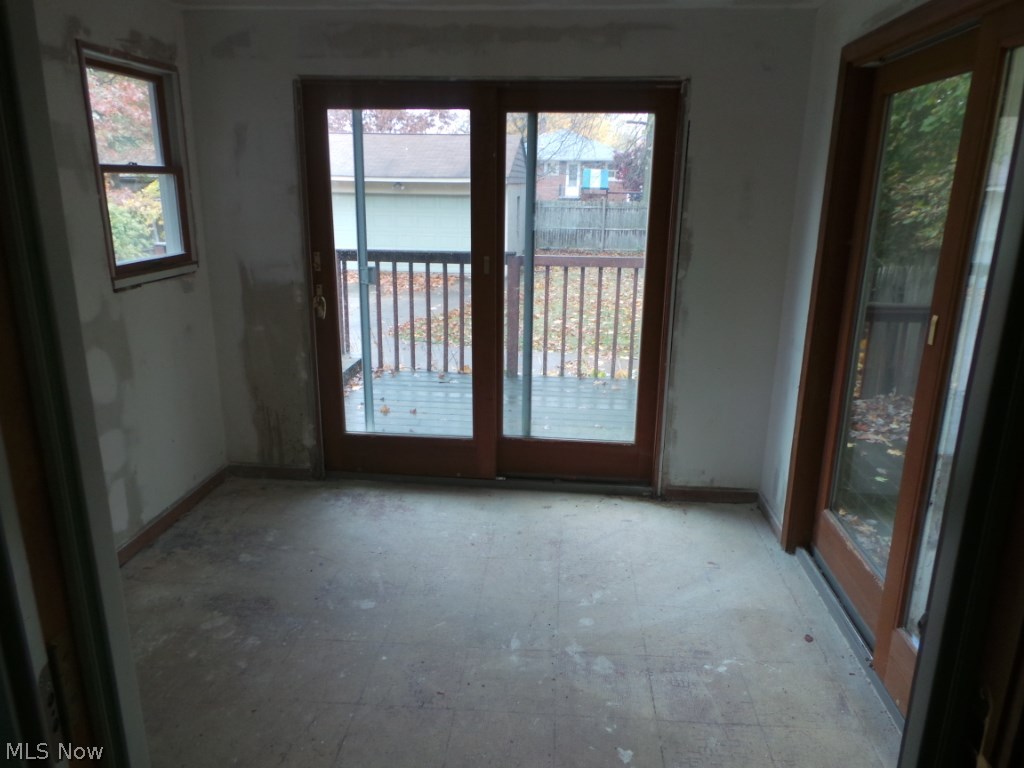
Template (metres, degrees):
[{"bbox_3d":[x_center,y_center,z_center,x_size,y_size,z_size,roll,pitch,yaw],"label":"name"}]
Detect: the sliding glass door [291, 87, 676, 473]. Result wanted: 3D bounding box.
[{"bbox_3d":[-0.102,-0.423,3.433,1.810,2.010,0.120,2,15,4],"label":"sliding glass door"}]

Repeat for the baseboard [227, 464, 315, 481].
[{"bbox_3d":[-1.325,0.489,3.743,0.480,0.082,0.020,2,15,4],"label":"baseboard"}]

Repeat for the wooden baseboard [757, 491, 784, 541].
[{"bbox_3d":[1.263,0.645,3.312,0.020,0.080,0.445,2,15,4],"label":"wooden baseboard"}]

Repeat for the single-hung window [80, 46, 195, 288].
[{"bbox_3d":[-1.620,-0.907,2.946,0.105,0.920,0.670,2,15,4],"label":"single-hung window"}]

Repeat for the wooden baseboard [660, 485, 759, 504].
[{"bbox_3d":[1.038,0.580,3.553,0.485,0.080,0.020,2,15,4],"label":"wooden baseboard"}]

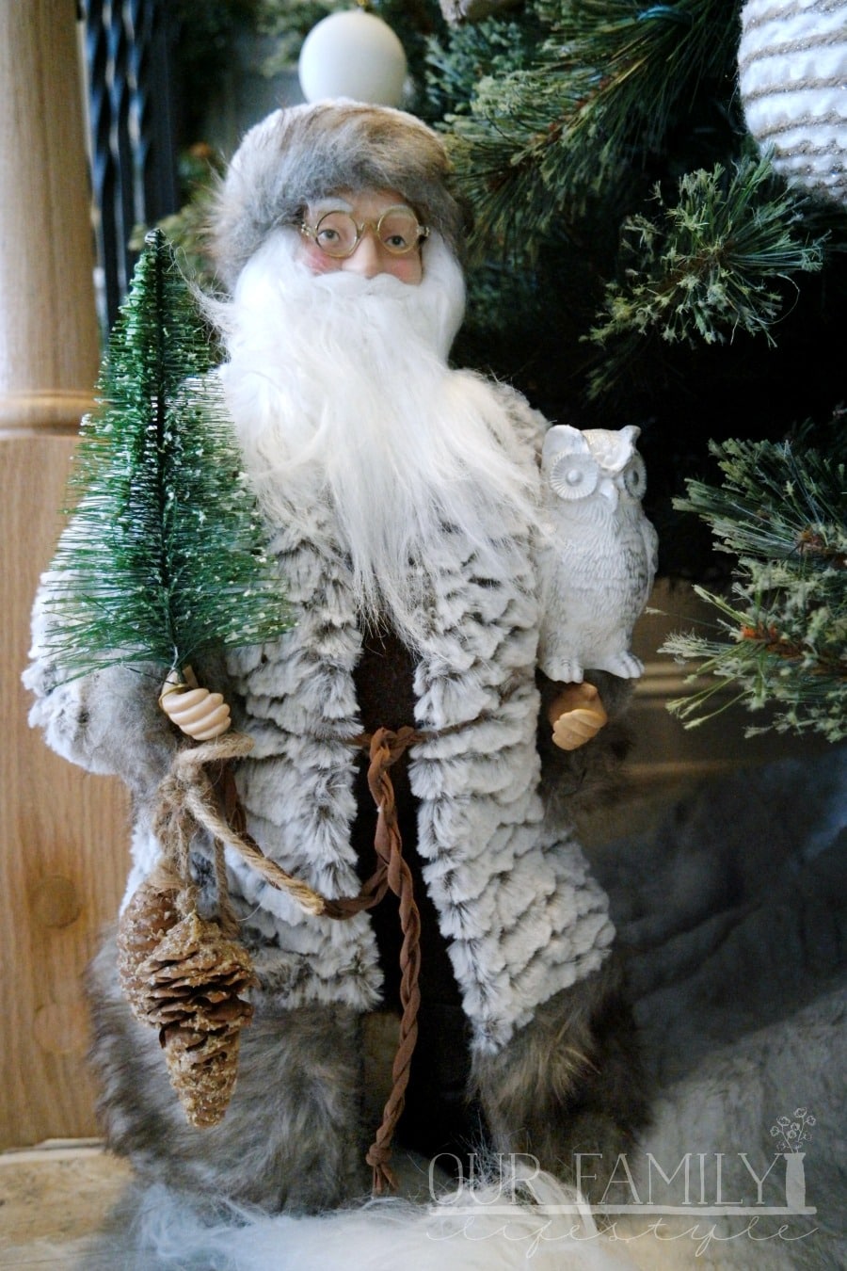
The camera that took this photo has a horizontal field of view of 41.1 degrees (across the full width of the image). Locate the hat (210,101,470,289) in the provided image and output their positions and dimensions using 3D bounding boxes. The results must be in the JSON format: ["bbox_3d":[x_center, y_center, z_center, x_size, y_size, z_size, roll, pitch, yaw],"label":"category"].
[{"bbox_3d":[-0.036,-0.189,0.485,0.108,0.083,0.108,-3,12,-12],"label":"hat"}]

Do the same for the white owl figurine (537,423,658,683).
[{"bbox_3d":[0.074,-0.035,0.484,0.049,0.109,0.049,-4,13,-20],"label":"white owl figurine"}]

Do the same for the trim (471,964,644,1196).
[{"bbox_3d":[0.066,0.199,0.547,0.081,0.094,0.104,-3,12,-15],"label":"trim"}]

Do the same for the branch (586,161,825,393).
[{"bbox_3d":[0.136,-0.175,0.551,0.106,0.108,0.114,0,12,0],"label":"branch"}]

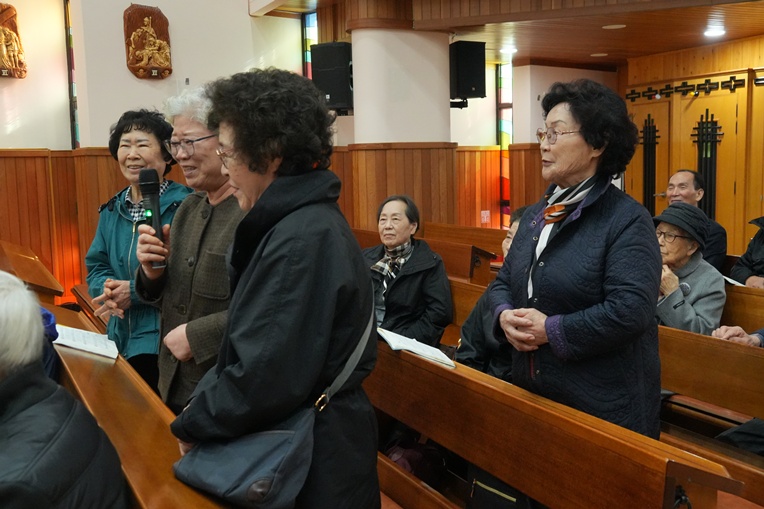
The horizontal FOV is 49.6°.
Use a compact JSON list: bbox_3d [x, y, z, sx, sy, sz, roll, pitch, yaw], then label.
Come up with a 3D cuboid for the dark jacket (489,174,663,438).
[{"bbox_3d":[0.494,0.190,2.090,0.360,0.770,0.480,-4,7,-23],"label":"dark jacket"}]

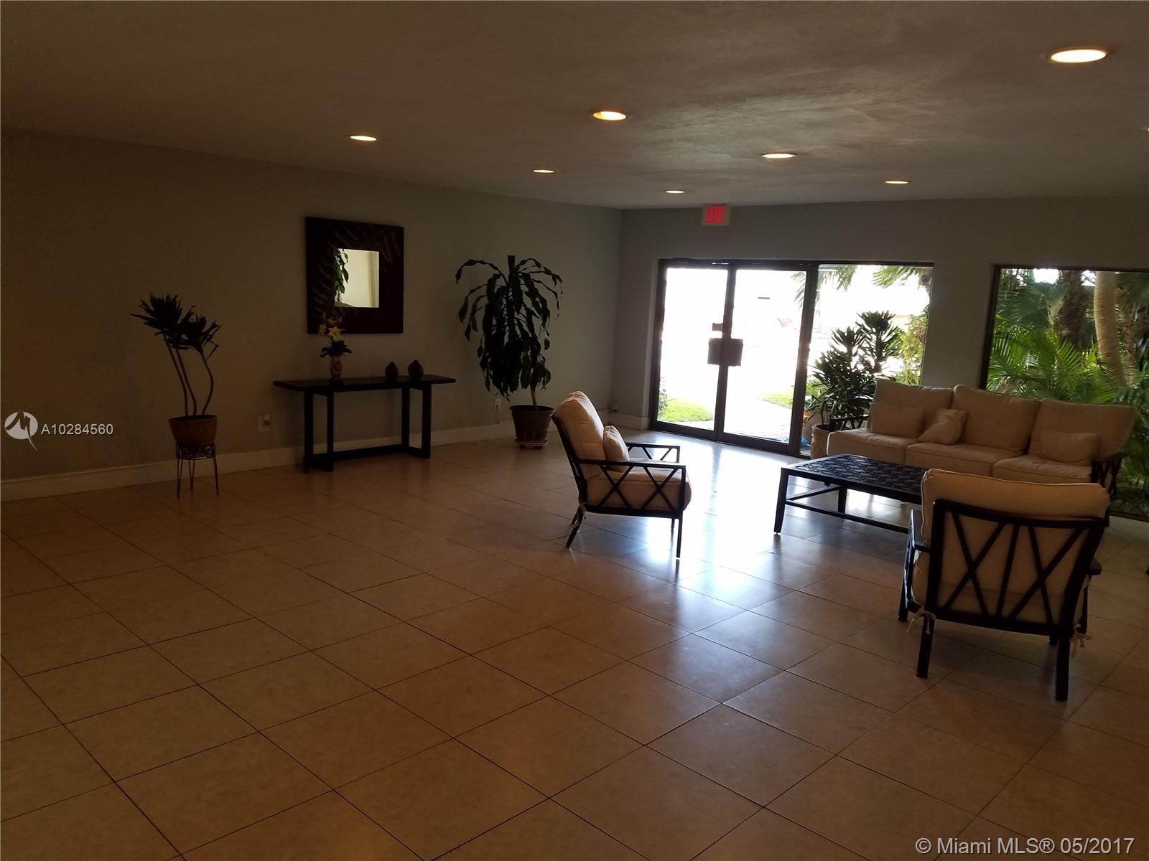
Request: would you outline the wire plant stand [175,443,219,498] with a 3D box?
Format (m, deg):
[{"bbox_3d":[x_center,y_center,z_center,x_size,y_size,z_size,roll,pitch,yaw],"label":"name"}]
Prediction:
[{"bbox_3d":[-2.760,0.282,6.322,0.322,0.380,0.322,-1,10,-24],"label":"wire plant stand"}]

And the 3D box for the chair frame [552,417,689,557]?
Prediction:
[{"bbox_3d":[0.293,0.299,5.691,0.869,0.838,0.733,3,10,3],"label":"chair frame"}]

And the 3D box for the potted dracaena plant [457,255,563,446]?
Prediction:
[{"bbox_3d":[-0.628,-0.742,8.440,1.022,1.896,0.927,2,10,-4],"label":"potted dracaena plant"}]

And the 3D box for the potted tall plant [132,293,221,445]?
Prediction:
[{"bbox_3d":[-2.833,-0.394,6.162,0.618,1.117,0.494,-2,10,-25],"label":"potted tall plant"}]

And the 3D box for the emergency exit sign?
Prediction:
[{"bbox_3d":[1.509,-2.307,9.264,0.320,0.220,0.060,12,13,42],"label":"emergency exit sign"}]

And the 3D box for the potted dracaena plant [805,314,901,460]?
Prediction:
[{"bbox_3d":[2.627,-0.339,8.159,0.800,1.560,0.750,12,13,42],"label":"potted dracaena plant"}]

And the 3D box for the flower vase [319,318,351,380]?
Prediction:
[{"bbox_3d":[-2.052,-0.686,7.381,0.250,0.570,0.260,12,13,42],"label":"flower vase"}]

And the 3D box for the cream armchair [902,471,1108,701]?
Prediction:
[{"bbox_3d":[1.966,0.690,4.027,0.750,0.850,0.870,6,10,18],"label":"cream armchair"}]

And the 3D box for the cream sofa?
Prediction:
[{"bbox_3d":[3.233,0.144,7.156,2.118,0.934,0.894,12,13,43],"label":"cream sofa"}]

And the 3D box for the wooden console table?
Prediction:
[{"bbox_3d":[-1.808,-0.081,7.672,0.442,0.738,1.576,12,13,43],"label":"wooden console table"}]

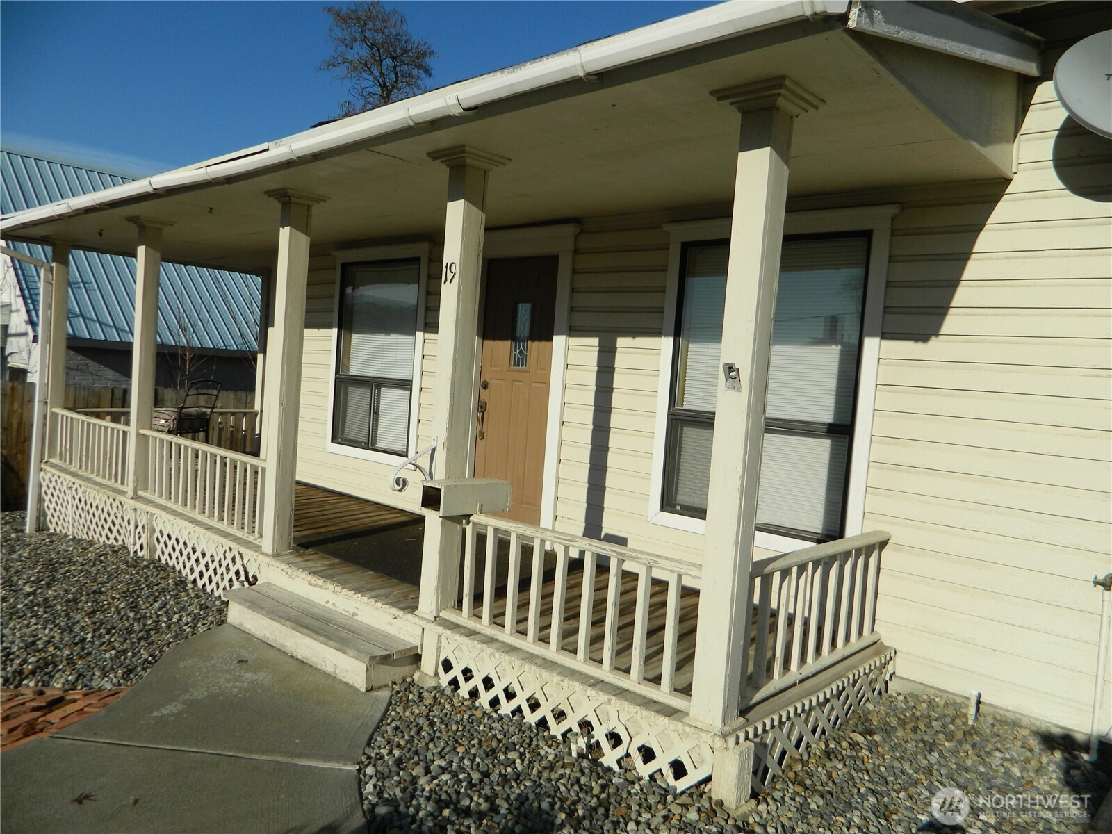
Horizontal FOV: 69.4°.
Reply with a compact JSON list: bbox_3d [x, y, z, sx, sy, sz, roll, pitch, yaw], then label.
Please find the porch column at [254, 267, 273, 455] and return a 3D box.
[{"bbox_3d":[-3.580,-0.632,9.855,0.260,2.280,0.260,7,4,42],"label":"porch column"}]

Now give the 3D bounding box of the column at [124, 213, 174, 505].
[{"bbox_3d":[-3.407,-0.471,6.656,0.295,2.280,0.295,7,4,42],"label":"column"}]

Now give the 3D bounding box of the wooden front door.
[{"bbox_3d":[-0.306,-0.178,6.154,0.817,2.090,0.050,7,4,42],"label":"wooden front door"}]

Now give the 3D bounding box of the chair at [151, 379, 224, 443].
[{"bbox_3d":[-4.114,0.058,8.749,0.700,0.930,0.600,4,3,8],"label":"chair"}]

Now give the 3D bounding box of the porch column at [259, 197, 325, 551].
[{"bbox_3d":[-1.707,-0.277,5.099,0.295,2.280,0.295,7,4,42],"label":"porch column"}]

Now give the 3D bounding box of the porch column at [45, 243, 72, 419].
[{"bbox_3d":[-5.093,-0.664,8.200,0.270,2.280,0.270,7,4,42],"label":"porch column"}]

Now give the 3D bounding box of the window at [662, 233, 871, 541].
[{"bbox_3d":[1.179,-0.203,4.708,1.194,1.684,0.080,7,4,42],"label":"window"}]

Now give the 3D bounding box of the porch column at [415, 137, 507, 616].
[{"bbox_3d":[-0.511,-0.140,4.003,0.295,2.280,0.295,7,4,42],"label":"porch column"}]

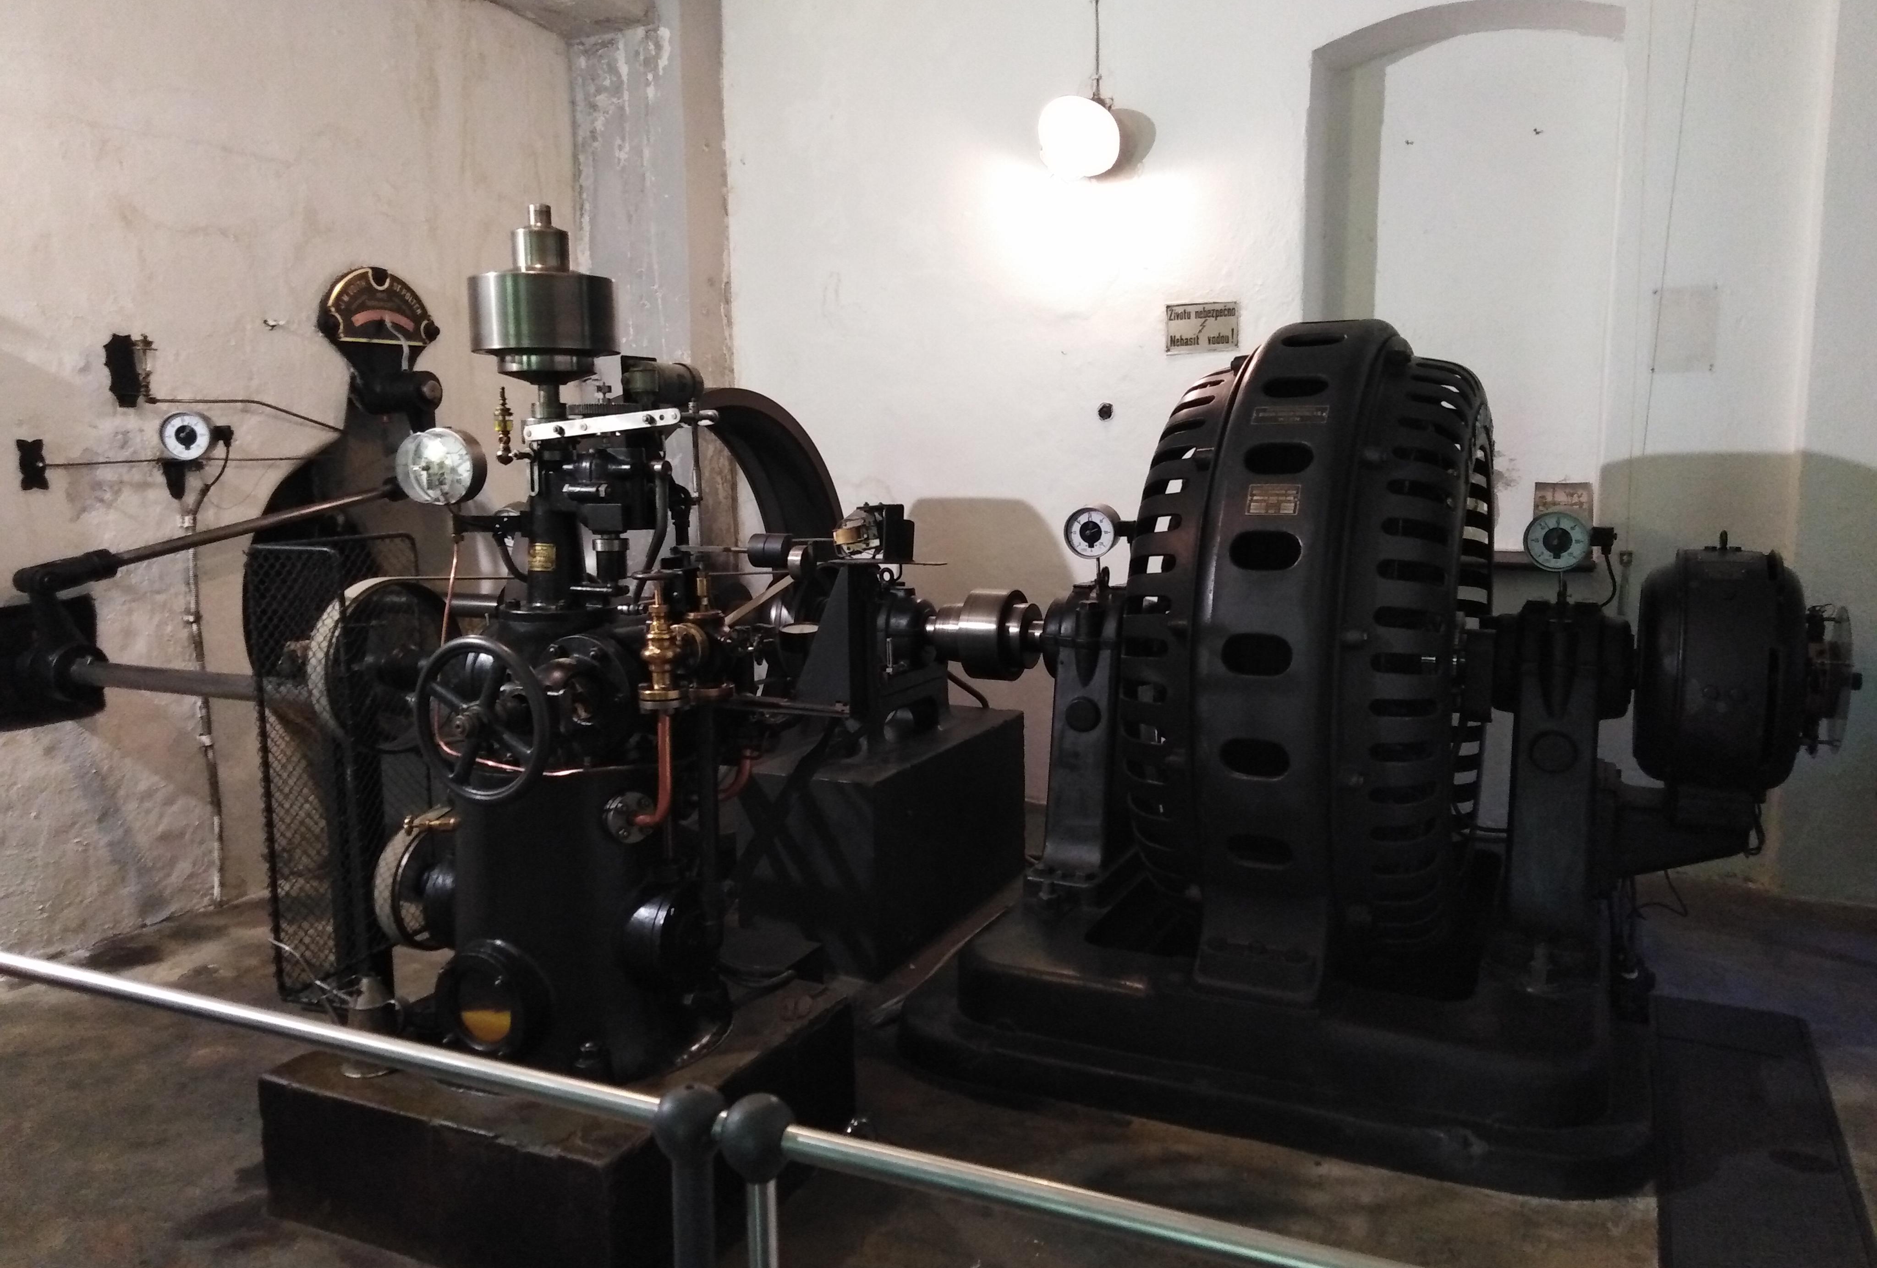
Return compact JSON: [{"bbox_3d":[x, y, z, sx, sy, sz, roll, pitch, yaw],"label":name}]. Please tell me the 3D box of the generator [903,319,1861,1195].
[{"bbox_3d":[1.231,0.096,3.895,2.232,1.904,1.936,3,9,26],"label":"generator"}]

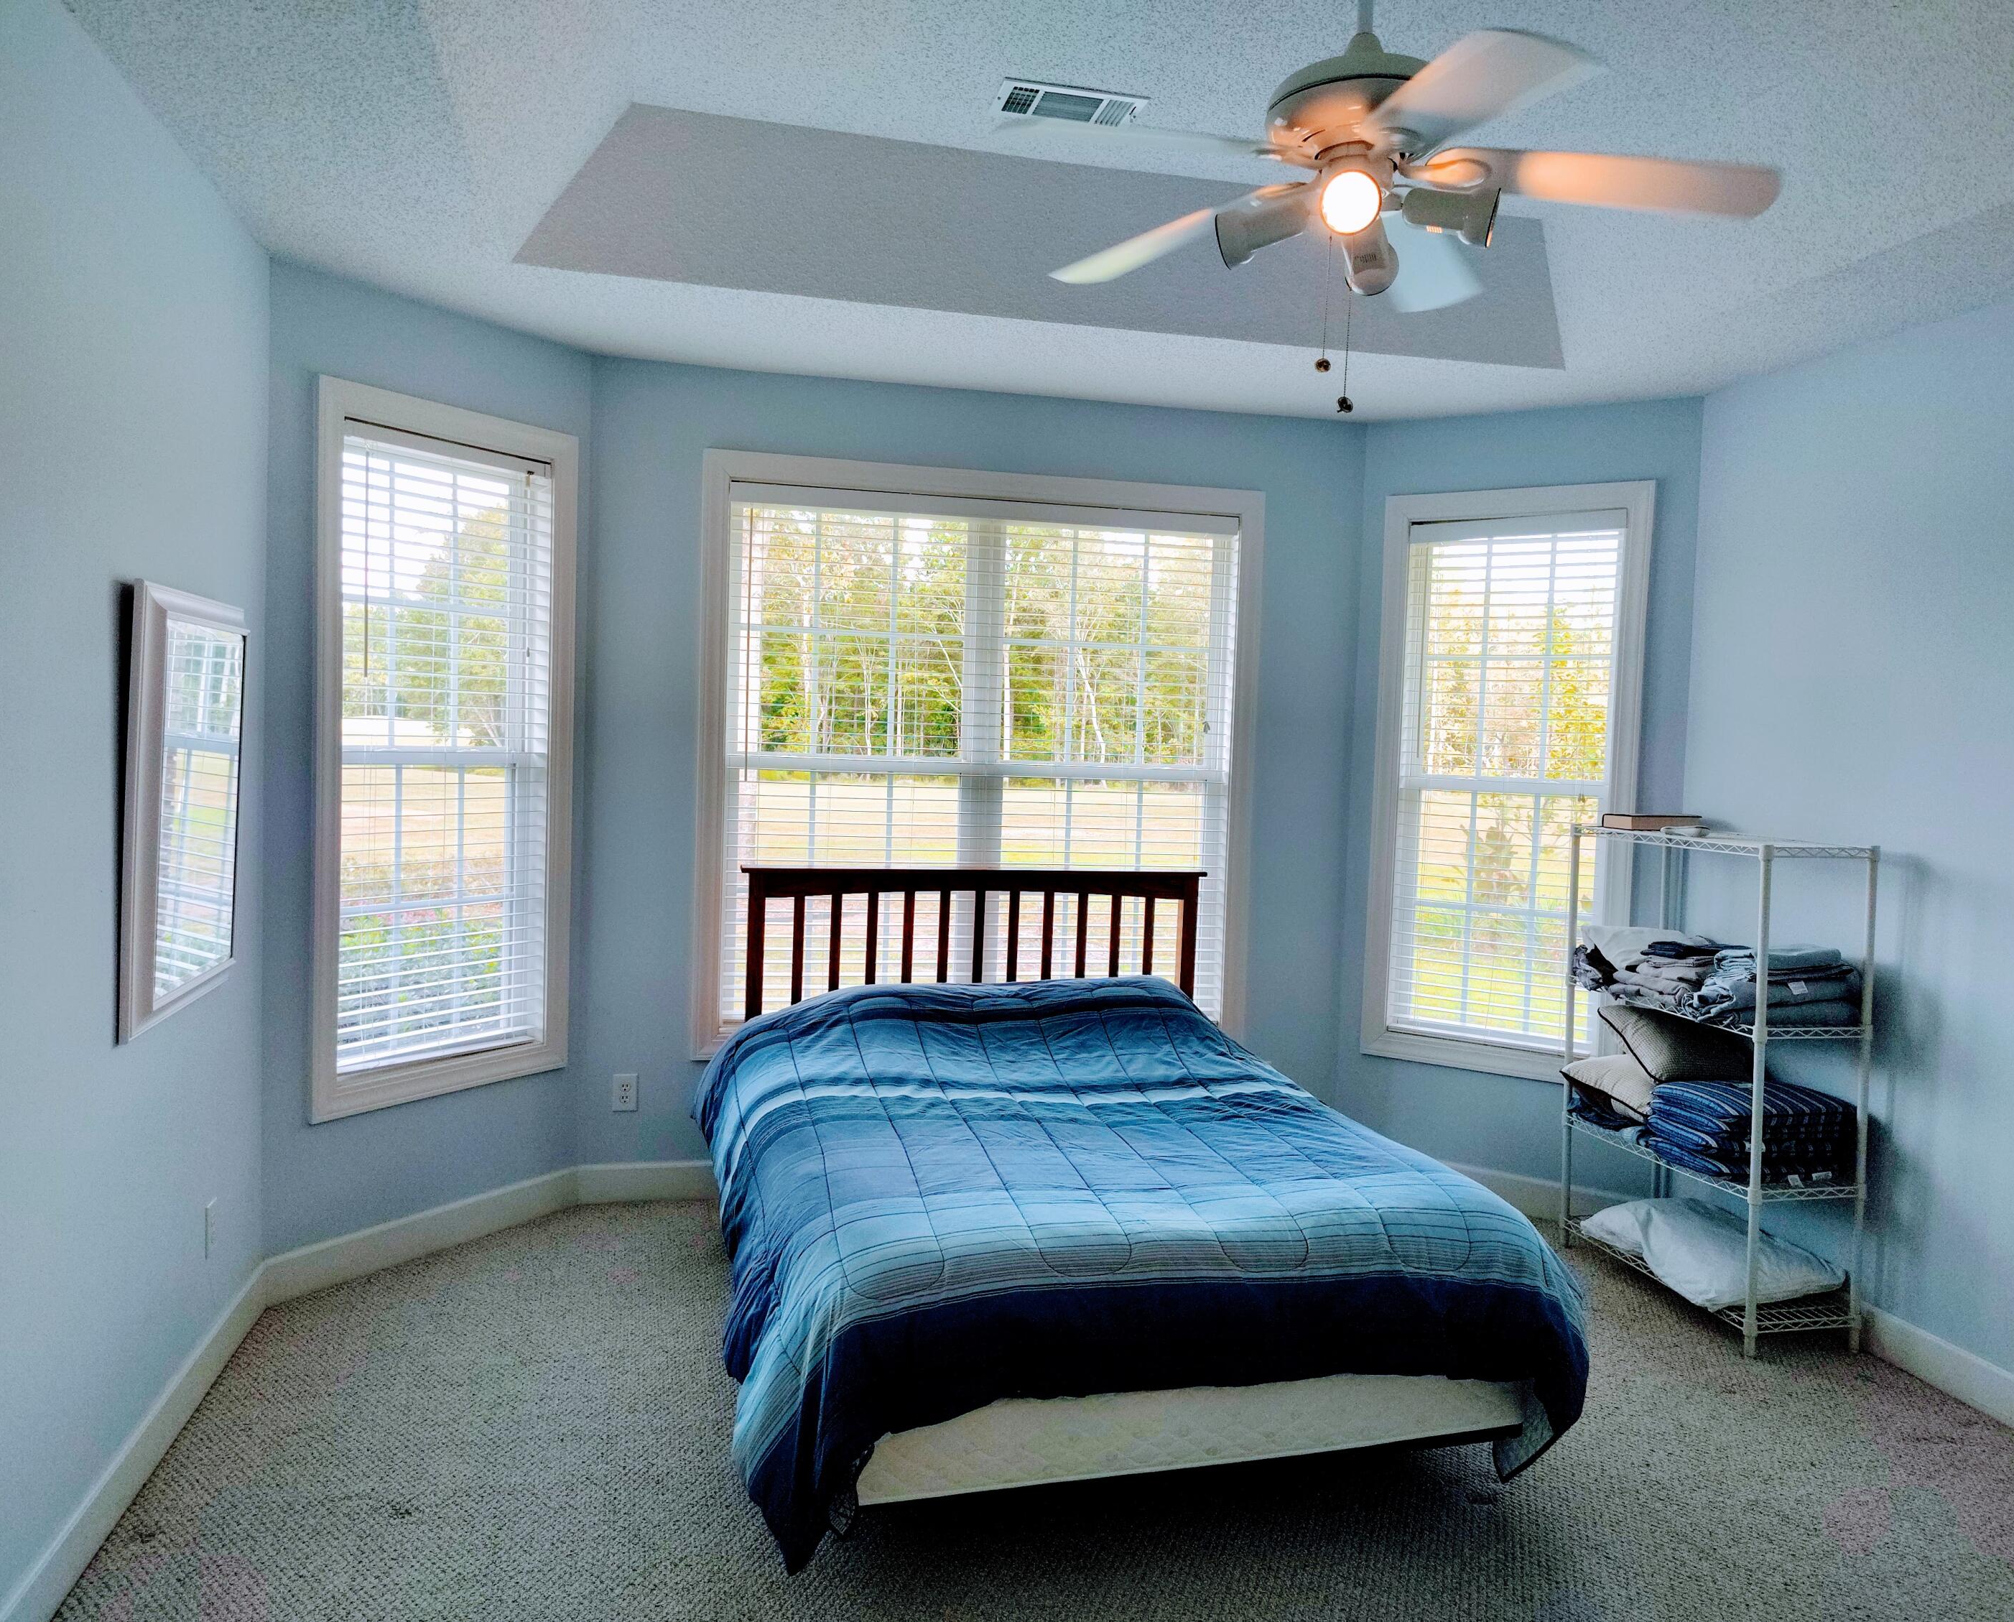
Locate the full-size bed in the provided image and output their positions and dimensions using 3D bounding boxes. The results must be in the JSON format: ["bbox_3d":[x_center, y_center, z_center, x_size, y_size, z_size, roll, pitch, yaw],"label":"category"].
[{"bbox_3d":[0.133,0.818,3.767,1.670,1.150,2.090,1,3,-15],"label":"full-size bed"}]

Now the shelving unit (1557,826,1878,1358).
[{"bbox_3d":[2.040,0.743,4.390,0.352,1.360,0.920,1,3,-12],"label":"shelving unit"}]

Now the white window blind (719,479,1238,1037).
[{"bbox_3d":[-0.073,-0.152,5.239,1.790,1.817,0.060,1,3,-14],"label":"white window blind"}]

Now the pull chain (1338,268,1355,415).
[{"bbox_3d":[0.594,-0.830,2.626,0.024,0.266,0.024,1,3,-14],"label":"pull chain"}]

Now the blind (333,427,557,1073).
[{"bbox_3d":[-1.668,-0.165,4.455,0.060,1.817,0.720,3,3,31],"label":"blind"}]

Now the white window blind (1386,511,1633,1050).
[{"bbox_3d":[1.759,-0.099,5.274,0.720,1.817,0.060,3,3,31],"label":"white window blind"}]

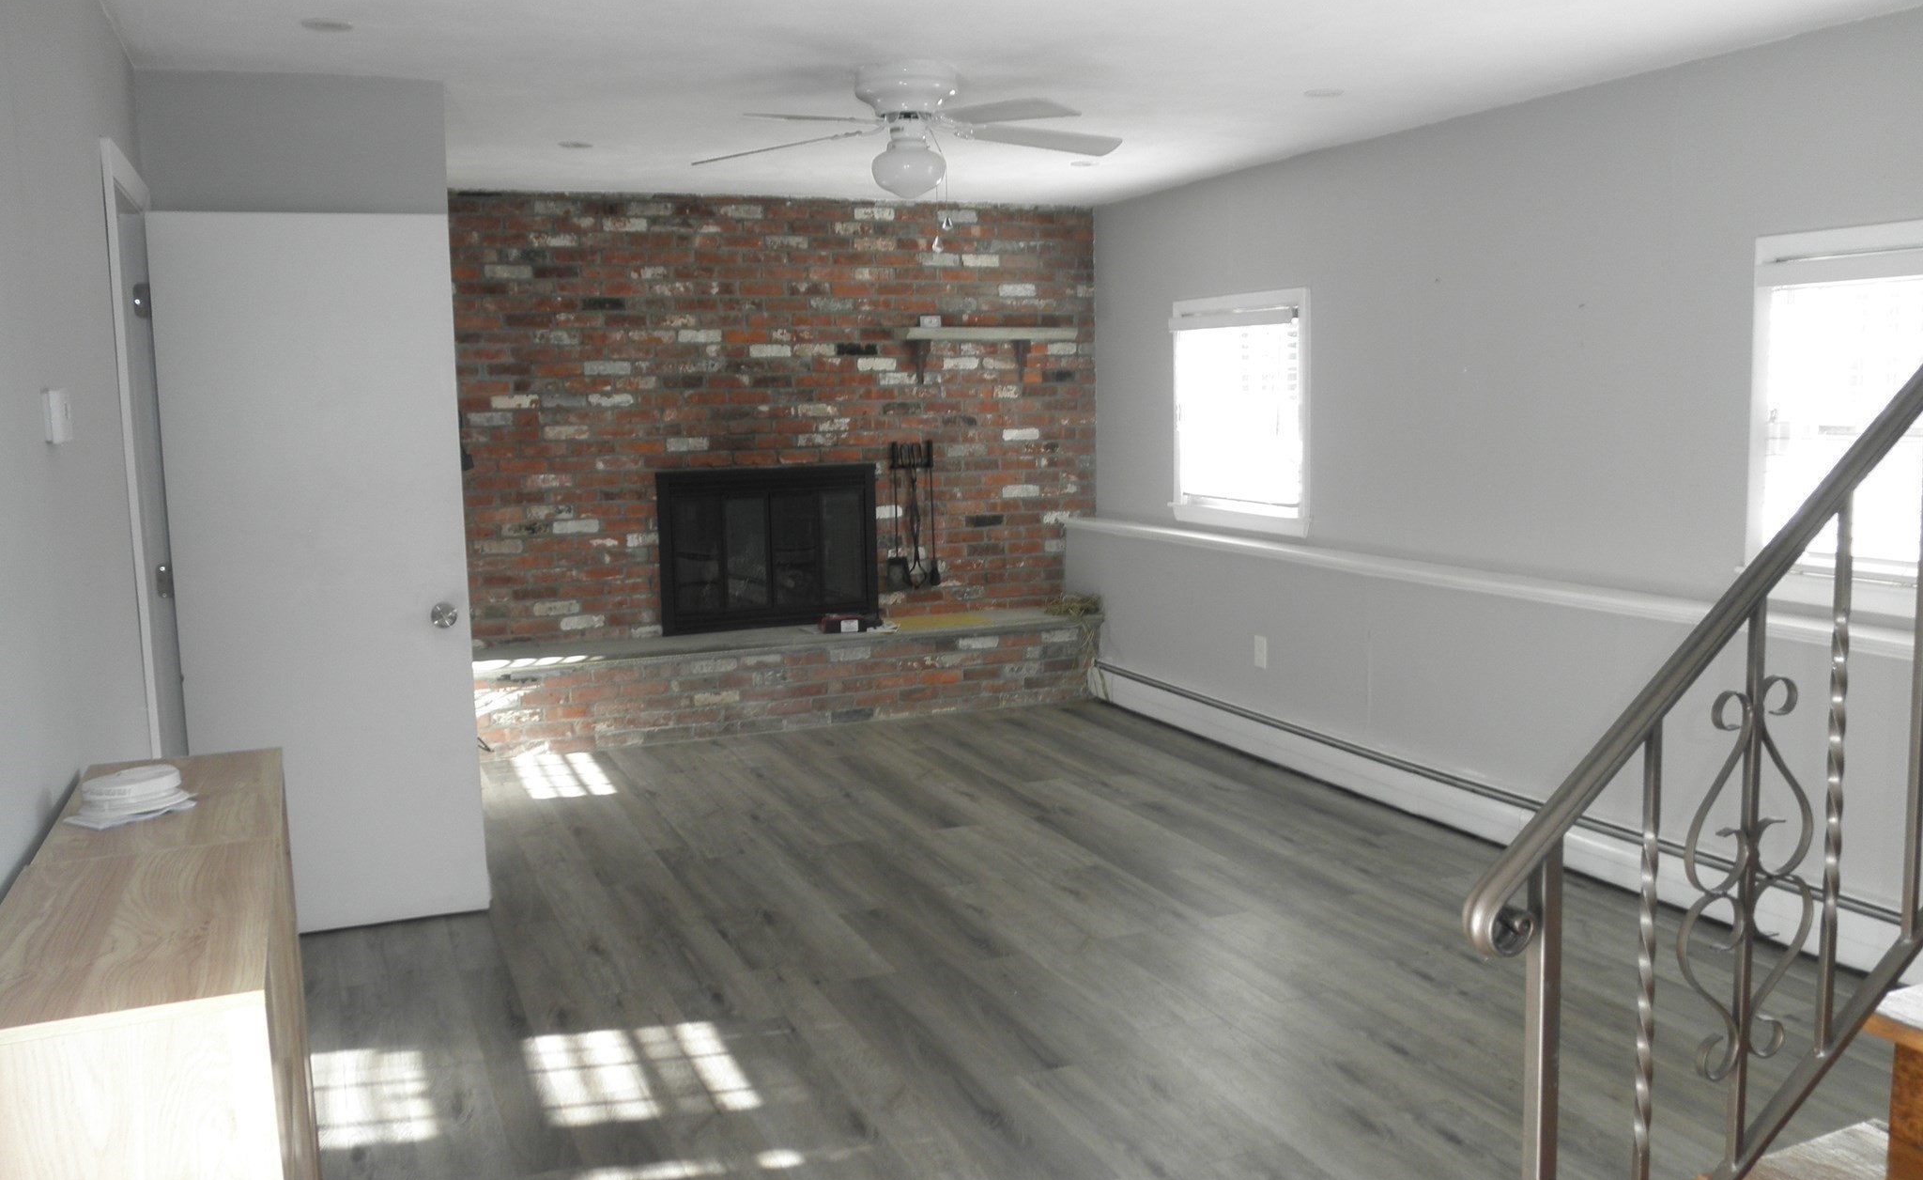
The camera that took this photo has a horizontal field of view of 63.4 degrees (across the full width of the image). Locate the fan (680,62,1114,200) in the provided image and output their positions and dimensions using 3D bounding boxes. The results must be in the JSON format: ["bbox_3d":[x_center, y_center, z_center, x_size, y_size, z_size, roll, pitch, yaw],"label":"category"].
[{"bbox_3d":[-0.153,-1.302,4.465,1.310,0.352,1.280,-1,7,-1],"label":"fan"}]

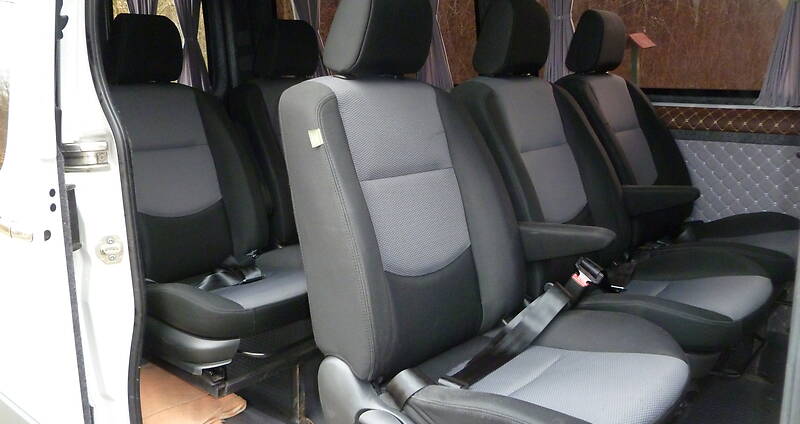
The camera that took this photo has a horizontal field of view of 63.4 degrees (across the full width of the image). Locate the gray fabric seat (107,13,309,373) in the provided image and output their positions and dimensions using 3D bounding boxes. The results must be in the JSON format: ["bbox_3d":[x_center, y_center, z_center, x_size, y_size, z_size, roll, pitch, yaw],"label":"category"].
[{"bbox_3d":[-0.558,-0.128,1.788,0.735,0.887,0.541,9,16,40],"label":"gray fabric seat"}]

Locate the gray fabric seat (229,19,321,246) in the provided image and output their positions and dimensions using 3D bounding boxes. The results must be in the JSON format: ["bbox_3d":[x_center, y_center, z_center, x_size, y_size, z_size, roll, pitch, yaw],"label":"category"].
[{"bbox_3d":[-0.167,-0.216,2.433,0.801,1.010,0.516,9,16,39],"label":"gray fabric seat"}]

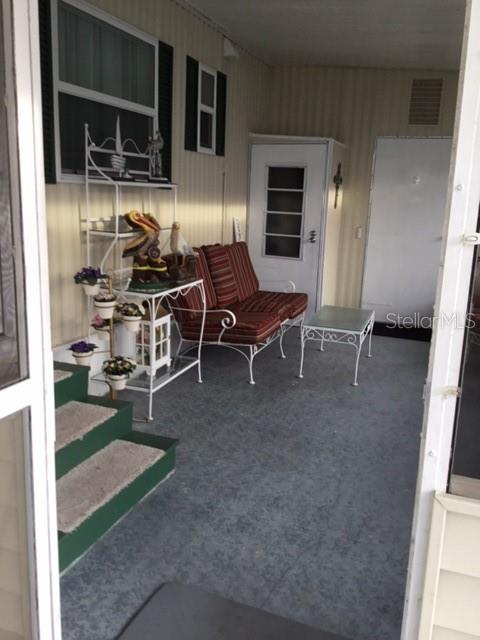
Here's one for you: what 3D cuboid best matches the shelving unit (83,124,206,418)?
[{"bbox_3d":[-0.614,-0.350,3.974,0.514,1.818,0.827,7,14,21],"label":"shelving unit"}]

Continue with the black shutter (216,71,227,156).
[{"bbox_3d":[-0.164,-1.895,5.292,0.028,0.723,0.239,7,13,20],"label":"black shutter"}]

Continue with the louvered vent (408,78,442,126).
[{"bbox_3d":[1.966,-2.301,6.049,0.305,0.454,0.025,7,14,21],"label":"louvered vent"}]

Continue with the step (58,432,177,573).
[{"bbox_3d":[-0.623,0.771,2.502,0.270,0.163,1.036,7,13,20],"label":"step"}]

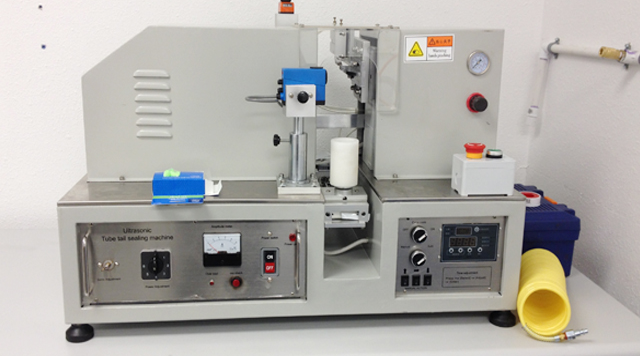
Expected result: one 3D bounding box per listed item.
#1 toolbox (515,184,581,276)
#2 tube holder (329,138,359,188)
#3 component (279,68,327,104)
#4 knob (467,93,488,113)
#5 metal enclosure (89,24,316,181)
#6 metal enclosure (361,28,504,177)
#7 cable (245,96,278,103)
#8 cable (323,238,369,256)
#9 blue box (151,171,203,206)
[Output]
[{"bbox_3d":[0.450,0.115,1.506,0.190,0.151,0.257,0,14,-5],"label":"toolbox"},{"bbox_3d":[0.043,-0.028,1.150,0.049,0.083,0.049,0,14,-5],"label":"tube holder"},{"bbox_3d":[-0.029,-0.158,1.115,0.085,0.063,0.036,0,14,-5],"label":"component"},{"bbox_3d":[0.295,-0.137,1.201,0.037,0.037,0.030,0,14,-5],"label":"knob"},{"bbox_3d":[-0.225,-0.158,1.288,0.418,0.280,0.240,0,14,-5],"label":"metal enclosure"},{"bbox_3d":[0.212,-0.161,1.326,0.233,0.280,0.240,0,14,-5],"label":"metal enclosure"},{"bbox_3d":[-0.101,-0.135,1.113,0.058,0.011,0.040,0,14,-5],"label":"cable"},{"bbox_3d":[0.049,0.132,1.232,0.093,0.033,0.045,0,14,-5],"label":"cable"},{"bbox_3d":[-0.239,0.015,1.110,0.086,0.030,0.108,0,14,-5],"label":"blue box"}]

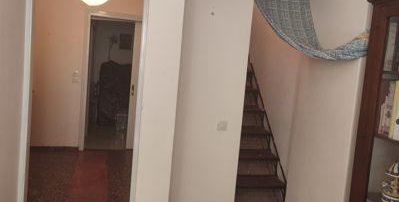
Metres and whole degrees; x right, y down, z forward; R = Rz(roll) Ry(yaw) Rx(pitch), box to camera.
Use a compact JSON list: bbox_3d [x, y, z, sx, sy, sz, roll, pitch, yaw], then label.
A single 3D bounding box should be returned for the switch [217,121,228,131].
[{"bbox_3d":[0.186,0.204,2.840,0.083,0.081,0.015,4,4,-8],"label":"switch"}]

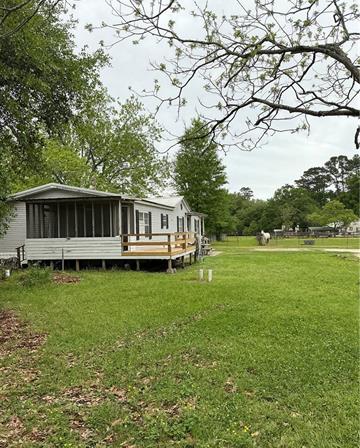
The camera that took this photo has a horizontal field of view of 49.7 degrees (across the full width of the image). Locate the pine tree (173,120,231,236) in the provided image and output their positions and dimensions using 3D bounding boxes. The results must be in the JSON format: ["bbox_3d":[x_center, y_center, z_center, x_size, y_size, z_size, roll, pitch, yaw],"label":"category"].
[{"bbox_3d":[3.250,-5.950,54.000,8.100,17.300,8.000,0,-1,0],"label":"pine tree"}]

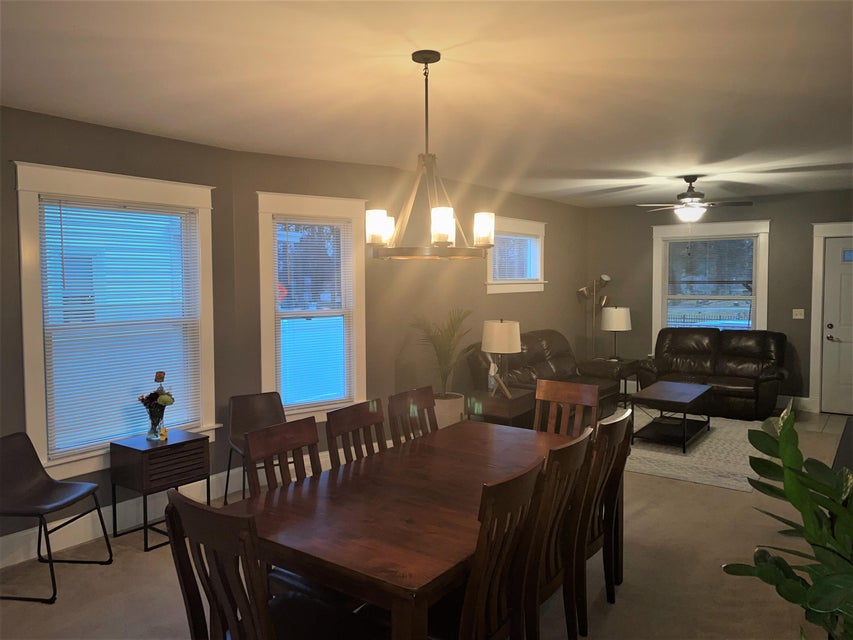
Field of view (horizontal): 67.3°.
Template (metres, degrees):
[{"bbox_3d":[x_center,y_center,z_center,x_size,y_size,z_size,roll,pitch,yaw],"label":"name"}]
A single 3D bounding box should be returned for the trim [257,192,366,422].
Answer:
[{"bbox_3d":[-0.873,-0.074,5.194,1.010,1.850,0.100,-3,4,-36],"label":"trim"}]

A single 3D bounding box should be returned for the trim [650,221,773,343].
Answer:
[{"bbox_3d":[3.565,-0.299,8.164,1.420,1.850,0.100,2,5,37],"label":"trim"}]

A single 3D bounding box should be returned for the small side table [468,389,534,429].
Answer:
[{"bbox_3d":[0.691,0.937,5.705,0.420,0.540,0.540,2,4,37],"label":"small side table"}]

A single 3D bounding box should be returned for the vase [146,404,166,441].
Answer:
[{"bbox_3d":[-1.707,0.635,4.013,0.125,0.215,0.125,2,4,37],"label":"vase"}]

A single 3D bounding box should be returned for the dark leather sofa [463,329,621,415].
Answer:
[{"bbox_3d":[1.368,0.641,7.049,0.940,0.960,2.200,2,4,37],"label":"dark leather sofa"}]

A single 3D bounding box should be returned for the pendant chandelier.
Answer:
[{"bbox_3d":[0.005,-0.714,2.825,0.580,0.882,0.580,0,4,0],"label":"pendant chandelier"}]

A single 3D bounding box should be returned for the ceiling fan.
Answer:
[{"bbox_3d":[2.559,-1.171,6.221,1.240,0.440,1.240,2,4,37],"label":"ceiling fan"}]

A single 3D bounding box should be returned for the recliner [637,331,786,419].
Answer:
[{"bbox_3d":[3.423,0.601,7.659,1.600,0.950,0.940,2,4,37],"label":"recliner"}]

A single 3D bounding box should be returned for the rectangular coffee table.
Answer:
[{"bbox_3d":[2.471,0.944,6.391,0.520,0.460,1.100,2,4,35],"label":"rectangular coffee table"}]

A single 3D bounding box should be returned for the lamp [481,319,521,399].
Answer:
[{"bbox_3d":[0.691,0.335,5.826,0.360,0.681,0.360,0,4,0],"label":"lamp"}]

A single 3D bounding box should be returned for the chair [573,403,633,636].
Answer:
[{"bbox_3d":[0.637,0.888,3.015,0.560,0.960,0.450,2,4,37],"label":"chair"}]

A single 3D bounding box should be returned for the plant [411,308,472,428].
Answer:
[{"bbox_3d":[0.153,0.540,5.701,0.520,1.330,0.520,0,3,0],"label":"plant"}]

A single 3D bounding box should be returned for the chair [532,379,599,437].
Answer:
[{"bbox_3d":[0.703,0.875,3.718,0.460,0.970,0.540,2,5,37],"label":"chair"}]

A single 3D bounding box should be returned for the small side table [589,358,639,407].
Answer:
[{"bbox_3d":[2.331,0.787,8.020,0.520,0.540,0.440,2,4,37],"label":"small side table"}]

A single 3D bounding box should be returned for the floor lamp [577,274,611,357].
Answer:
[{"bbox_3d":[2.290,0.208,8.732,0.450,1.642,0.420,1,4,19],"label":"floor lamp"}]

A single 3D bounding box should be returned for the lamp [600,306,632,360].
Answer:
[{"bbox_3d":[2.427,0.168,8.282,0.400,0.677,0.400,2,5,37],"label":"lamp"}]

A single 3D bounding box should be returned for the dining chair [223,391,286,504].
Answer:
[{"bbox_3d":[-1.135,0.933,4.472,0.460,0.790,0.520,-3,4,-31],"label":"dining chair"}]

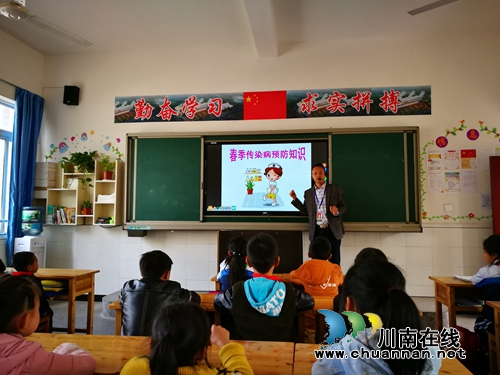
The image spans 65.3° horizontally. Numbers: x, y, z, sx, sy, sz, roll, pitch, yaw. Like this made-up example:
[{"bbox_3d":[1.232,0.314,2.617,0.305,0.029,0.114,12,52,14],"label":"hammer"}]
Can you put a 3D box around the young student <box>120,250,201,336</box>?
[{"bbox_3d":[-0.497,0.859,2.214,0.455,1.000,0.500,-1,-5,15],"label":"young student"}]

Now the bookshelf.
[{"bbox_3d":[-2.317,0.090,5.548,1.014,0.910,0.220,0,-5,7],"label":"bookshelf"}]

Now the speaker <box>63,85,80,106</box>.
[{"bbox_3d":[-2.579,-1.331,5.684,0.164,0.226,0.130,0,-5,-3],"label":"speaker"}]

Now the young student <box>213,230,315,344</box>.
[{"bbox_3d":[0.080,0.804,2.133,0.533,1.102,0.530,0,-5,7],"label":"young student"}]

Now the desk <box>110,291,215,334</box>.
[{"bbox_3d":[-0.222,1.033,2.368,1.140,0.680,0.410,0,-5,7],"label":"desk"}]

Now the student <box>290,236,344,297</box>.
[{"bbox_3d":[0.541,0.916,3.145,0.423,1.044,0.500,0,-5,7],"label":"student"}]

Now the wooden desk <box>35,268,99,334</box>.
[{"bbox_3d":[-2.034,1.124,3.572,1.140,0.680,0.410,0,-5,7],"label":"wooden desk"}]

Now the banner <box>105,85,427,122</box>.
[{"bbox_3d":[0.220,-1.141,5.442,4.413,0.393,0.020,0,-5,7],"label":"banner"}]

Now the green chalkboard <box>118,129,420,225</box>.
[{"bbox_3d":[0.236,-0.096,5.295,3.972,1.342,0.120,0,-5,7],"label":"green chalkboard"}]

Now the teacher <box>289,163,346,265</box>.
[{"bbox_3d":[0.796,0.543,4.538,0.664,1.672,0.420,-1,-5,10],"label":"teacher"}]

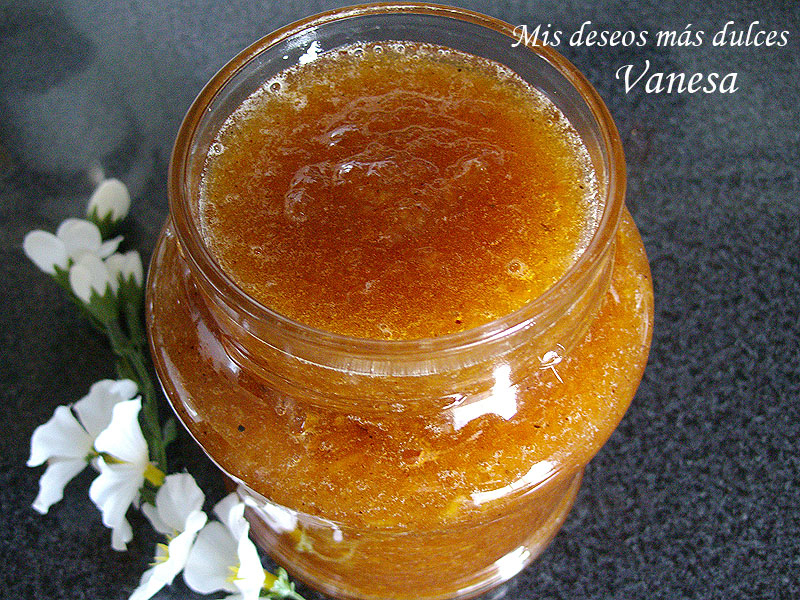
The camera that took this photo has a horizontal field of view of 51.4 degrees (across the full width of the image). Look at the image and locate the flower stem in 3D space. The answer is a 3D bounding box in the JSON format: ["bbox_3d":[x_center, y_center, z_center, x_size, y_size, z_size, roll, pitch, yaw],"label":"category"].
[{"bbox_3d":[-0.070,0.025,0.221,0.009,0.008,0.046,-22,64,-12],"label":"flower stem"}]

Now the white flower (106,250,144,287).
[{"bbox_3d":[-0.079,-0.009,0.240,0.010,0.010,0.012,-2,76,0],"label":"white flower"}]

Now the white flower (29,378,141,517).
[{"bbox_3d":[-0.080,0.037,0.210,0.027,0.013,0.031,-14,56,19],"label":"white flower"}]

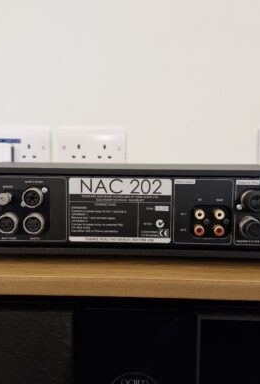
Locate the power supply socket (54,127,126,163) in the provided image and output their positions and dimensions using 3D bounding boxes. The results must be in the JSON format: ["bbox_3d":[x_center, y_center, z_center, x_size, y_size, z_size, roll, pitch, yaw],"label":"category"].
[{"bbox_3d":[-0.083,-0.095,0.738,0.146,0.086,0.013,1,5,3],"label":"power supply socket"}]

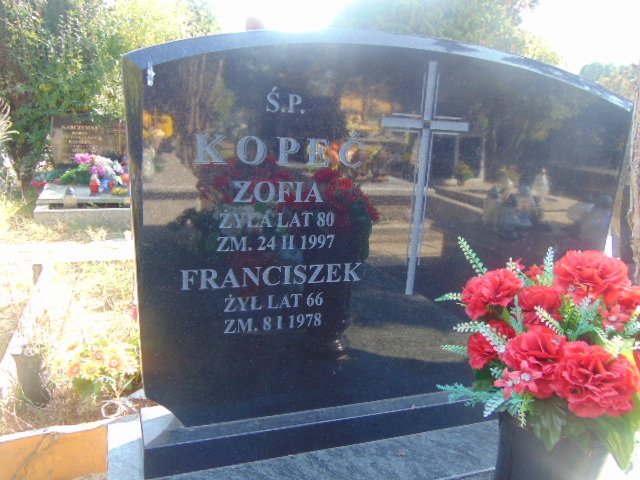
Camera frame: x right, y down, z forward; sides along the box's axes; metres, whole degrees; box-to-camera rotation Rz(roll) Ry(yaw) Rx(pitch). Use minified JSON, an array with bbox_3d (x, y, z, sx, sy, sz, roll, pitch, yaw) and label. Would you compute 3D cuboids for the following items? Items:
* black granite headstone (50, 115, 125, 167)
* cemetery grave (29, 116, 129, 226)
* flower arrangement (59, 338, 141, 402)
[{"bbox_3d":[-2.561,-1.101,6.241,0.820,0.600,0.100,-2,17,-22],"label":"black granite headstone"},{"bbox_3d":[-2.266,-0.777,5.534,0.930,0.800,1.950,-2,17,-22],"label":"cemetery grave"},{"bbox_3d":[-0.579,0.346,1.470,0.210,0.150,0.180,-1,16,-20],"label":"flower arrangement"}]

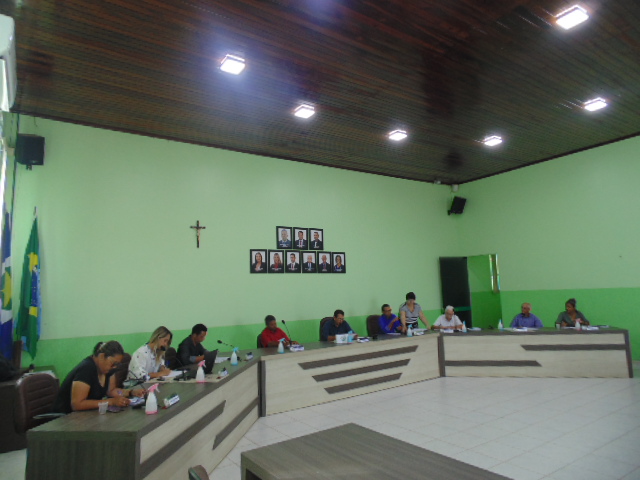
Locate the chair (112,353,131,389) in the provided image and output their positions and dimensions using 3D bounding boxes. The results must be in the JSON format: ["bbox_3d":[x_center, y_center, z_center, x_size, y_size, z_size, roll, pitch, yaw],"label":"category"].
[{"bbox_3d":[-1.899,1.711,4.277,0.640,1.060,0.620,-3,-7,7],"label":"chair"}]

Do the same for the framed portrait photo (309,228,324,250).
[{"bbox_3d":[-0.072,-0.006,8.577,0.370,0.450,0.030,3,-9,-33],"label":"framed portrait photo"}]

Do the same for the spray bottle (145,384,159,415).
[{"bbox_3d":[-1.204,1.137,2.913,0.095,0.195,0.080,-3,-7,8],"label":"spray bottle"}]

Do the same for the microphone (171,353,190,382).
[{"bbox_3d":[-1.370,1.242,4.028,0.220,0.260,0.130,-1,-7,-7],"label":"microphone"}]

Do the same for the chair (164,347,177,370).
[{"bbox_3d":[-1.618,1.783,5.177,0.580,0.920,0.570,-3,-7,7],"label":"chair"}]

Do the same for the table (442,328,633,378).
[{"bbox_3d":[3.549,1.938,7.065,3.000,0.736,0.700,-3,-7,10],"label":"table"}]

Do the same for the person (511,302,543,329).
[{"bbox_3d":[3.786,1.758,7.455,0.560,1.180,0.700,-3,-7,10],"label":"person"}]

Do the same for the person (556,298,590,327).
[{"bbox_3d":[4.939,1.789,7.963,0.540,1.240,0.740,-3,-7,9],"label":"person"}]

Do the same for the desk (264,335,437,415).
[{"bbox_3d":[0.480,2.024,6.549,3.600,0.750,0.720,3,-9,-33],"label":"desk"}]

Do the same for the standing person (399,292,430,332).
[{"bbox_3d":[1.899,1.808,8.194,0.580,1.510,0.500,-3,-8,2],"label":"standing person"}]

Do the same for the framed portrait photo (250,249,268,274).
[{"bbox_3d":[-1.229,0.440,8.257,0.370,0.475,0.025,3,-9,-33],"label":"framed portrait photo"}]

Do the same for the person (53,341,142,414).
[{"bbox_3d":[-1.765,1.418,3.207,0.850,1.210,0.540,-3,-7,8],"label":"person"}]

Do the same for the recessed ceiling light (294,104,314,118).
[{"bbox_3d":[-0.230,-1.929,6.162,0.225,0.050,0.225,3,-9,-33],"label":"recessed ceiling light"}]

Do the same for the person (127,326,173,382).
[{"bbox_3d":[-1.629,1.491,3.995,0.700,1.200,0.480,-3,-7,7],"label":"person"}]

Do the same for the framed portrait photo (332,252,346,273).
[{"bbox_3d":[0.415,0.493,8.790,0.320,0.450,0.025,3,-9,-33],"label":"framed portrait photo"}]

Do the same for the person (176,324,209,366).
[{"bbox_3d":[-1.515,1.604,4.766,0.760,1.200,0.530,-3,-7,8],"label":"person"}]

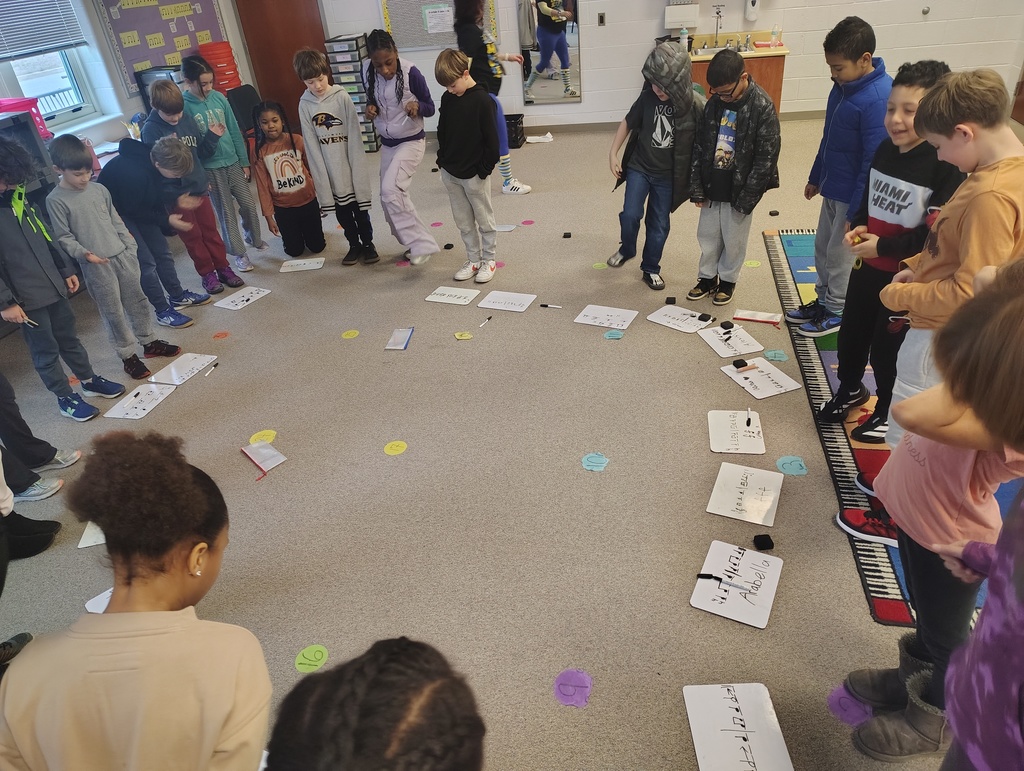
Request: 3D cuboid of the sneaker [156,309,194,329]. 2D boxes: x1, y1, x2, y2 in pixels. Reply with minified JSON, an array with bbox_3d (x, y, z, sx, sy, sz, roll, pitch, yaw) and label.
[{"bbox_3d":[-2.109,-0.425,4.408,0.243,0.100,0.093,7,35,20],"label":"sneaker"}]

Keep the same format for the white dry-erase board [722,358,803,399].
[{"bbox_3d":[1.160,-0.040,3.320,0.229,0.008,0.305,-15,33,-13],"label":"white dry-erase board"}]

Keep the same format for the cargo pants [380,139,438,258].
[{"bbox_3d":[-0.684,-1.251,4.778,0.350,0.780,0.330,-4,33,3],"label":"cargo pants"}]

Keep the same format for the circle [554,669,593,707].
[{"bbox_3d":[0.182,0.891,2.100,0.115,0.004,0.122,-6,33,0],"label":"circle"}]

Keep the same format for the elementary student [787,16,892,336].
[{"bbox_3d":[1.550,-0.938,3.369,0.340,1.450,0.400,-9,33,-4],"label":"elementary student"}]

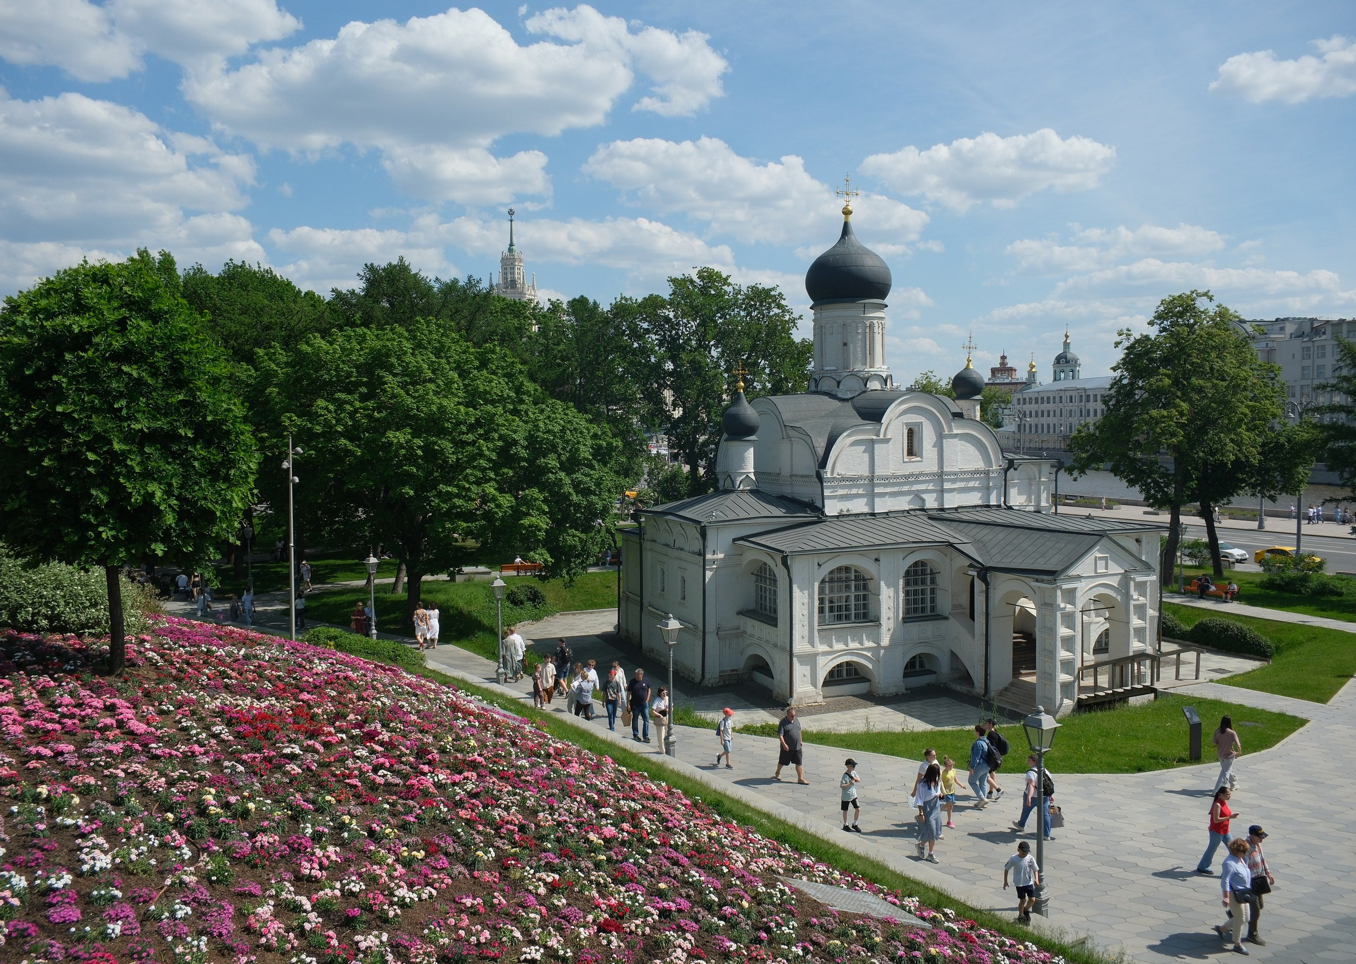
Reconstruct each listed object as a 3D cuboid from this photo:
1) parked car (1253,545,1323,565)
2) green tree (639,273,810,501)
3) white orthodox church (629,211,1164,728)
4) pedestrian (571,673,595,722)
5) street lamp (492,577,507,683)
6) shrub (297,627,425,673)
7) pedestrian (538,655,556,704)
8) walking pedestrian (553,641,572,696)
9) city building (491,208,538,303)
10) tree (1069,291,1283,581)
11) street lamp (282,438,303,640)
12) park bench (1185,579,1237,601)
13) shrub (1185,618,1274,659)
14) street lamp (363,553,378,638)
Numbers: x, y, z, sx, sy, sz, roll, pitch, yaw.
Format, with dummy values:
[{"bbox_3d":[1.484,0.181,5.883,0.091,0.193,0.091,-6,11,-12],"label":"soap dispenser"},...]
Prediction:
[{"bbox_3d":[46.173,5.761,82.000,1.770,1.480,4.500,-1,2,-25],"label":"parked car"},{"bbox_3d":[3.594,-5.596,83.581,12.900,21.788,12.500,0,2,2],"label":"green tree"},{"bbox_3d":[7.935,-2.466,40.199,17.300,18.000,20.500,-1,2,-23],"label":"white orthodox church"},{"bbox_3d":[-2.546,5.821,29.003,0.550,1.540,0.420,-2,2,-30],"label":"pedestrian"},{"bbox_3d":[-5.568,4.633,33.835,0.460,3.370,0.460,-1,2,-10],"label":"street lamp"},{"bbox_3d":[-11.218,5.697,38.233,6.600,0.750,1.500,2,3,40],"label":"shrub"},{"bbox_3d":[-3.766,5.699,31.384,0.480,1.440,0.400,-1,2,-25],"label":"pedestrian"},{"bbox_3d":[-3.429,5.516,32.205,0.550,1.720,0.520,1,3,32],"label":"walking pedestrian"},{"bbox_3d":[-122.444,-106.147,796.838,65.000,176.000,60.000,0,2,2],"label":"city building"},{"bbox_3d":[28.358,-2.615,61.680,12.000,16.600,11.300,1,2,26],"label":"tree"},{"bbox_3d":[-14.751,2.225,41.500,0.750,7.900,0.600,-1,2,-20],"label":"street lamp"},{"bbox_3d":[26.803,5.448,54.363,0.700,0.770,2.800,-1,2,-24],"label":"park bench"},{"bbox_3d":[20.816,5.721,40.413,1.400,1.030,3.200,-1,2,-24],"label":"shrub"},{"bbox_3d":[-11.565,4.425,41.135,0.540,3.375,0.540,-1,2,-16],"label":"street lamp"}]

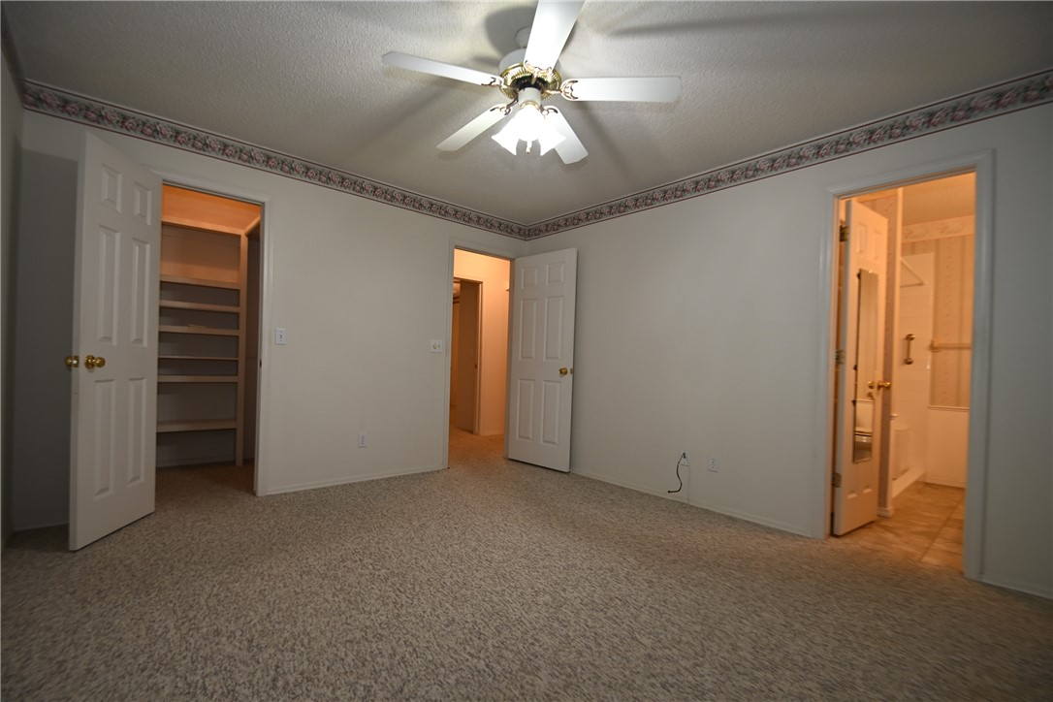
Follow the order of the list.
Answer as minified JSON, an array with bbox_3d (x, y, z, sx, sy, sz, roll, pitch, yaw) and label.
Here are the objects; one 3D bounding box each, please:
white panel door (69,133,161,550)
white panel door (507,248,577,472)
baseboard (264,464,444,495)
[{"bbox_3d":[-2.217,-0.050,2.399,0.037,2.030,0.570,2,-1,-10],"label":"white panel door"},{"bbox_3d":[0.153,0.079,4.246,0.758,2.030,0.037,1,-1,40],"label":"white panel door"},{"bbox_3d":[-1.318,1.025,3.558,1.409,0.058,0.014,2,-1,-40],"label":"baseboard"}]

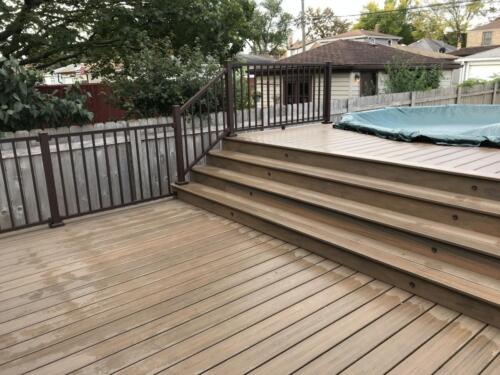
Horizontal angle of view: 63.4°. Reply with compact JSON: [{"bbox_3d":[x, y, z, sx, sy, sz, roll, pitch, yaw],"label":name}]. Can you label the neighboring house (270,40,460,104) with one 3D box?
[{"bbox_3d":[4.623,-4.502,17.633,7.807,3.521,5.506,-13,19,-37],"label":"neighboring house"}]

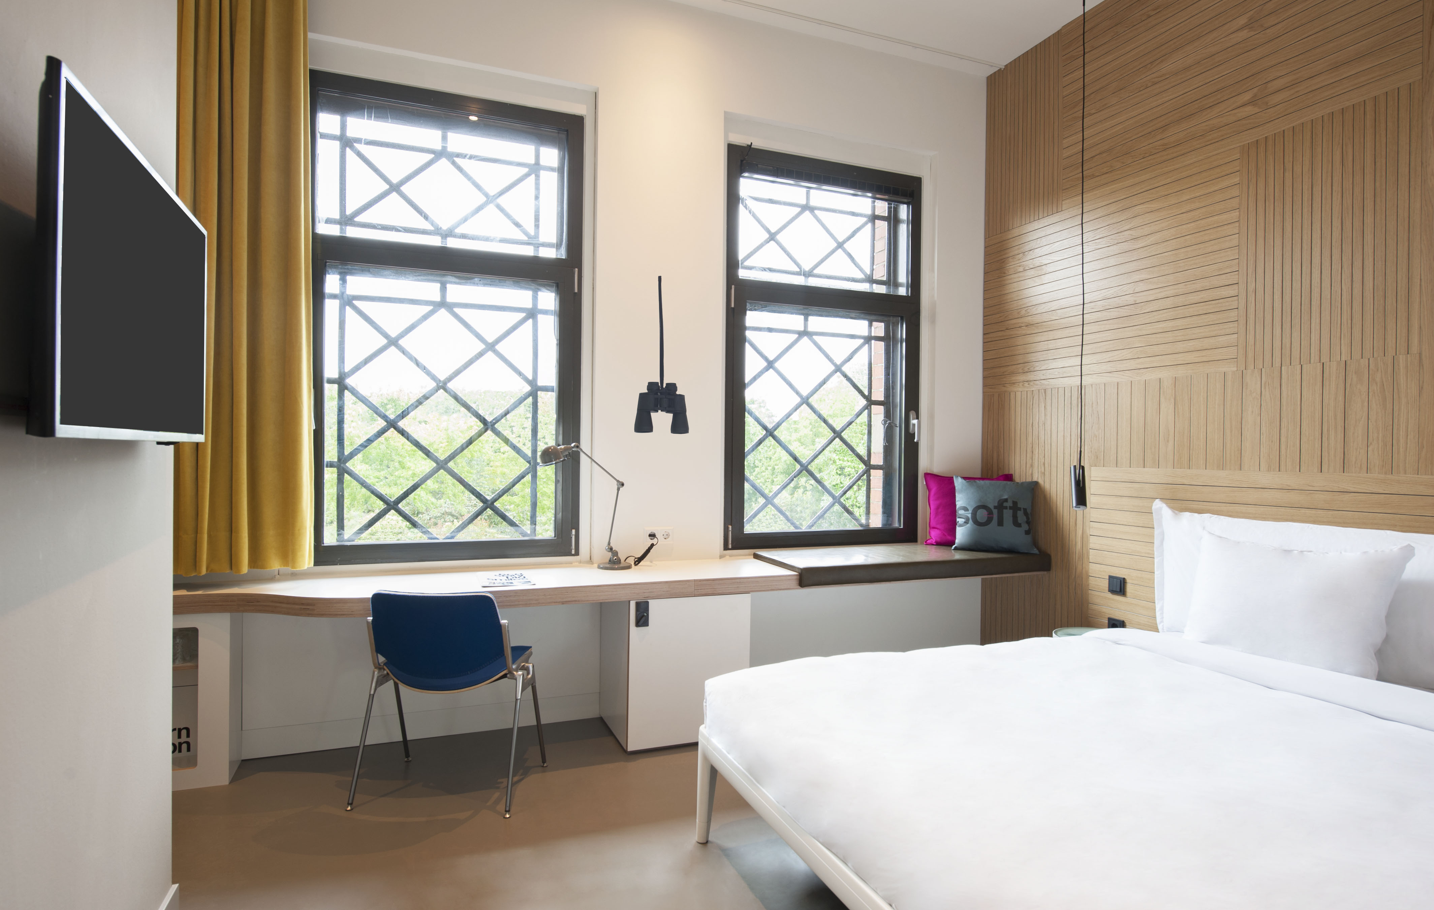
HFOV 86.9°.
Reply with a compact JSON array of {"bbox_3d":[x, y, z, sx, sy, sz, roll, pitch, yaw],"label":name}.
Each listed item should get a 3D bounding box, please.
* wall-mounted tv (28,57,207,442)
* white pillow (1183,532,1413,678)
[{"bbox_3d":[-1.107,-0.286,1.445,0.050,0.520,0.910,0,1,-23],"label":"wall-mounted tv"},{"bbox_3d":[1.963,0.489,2.584,0.170,0.430,0.600,22,-9,-25],"label":"white pillow"}]

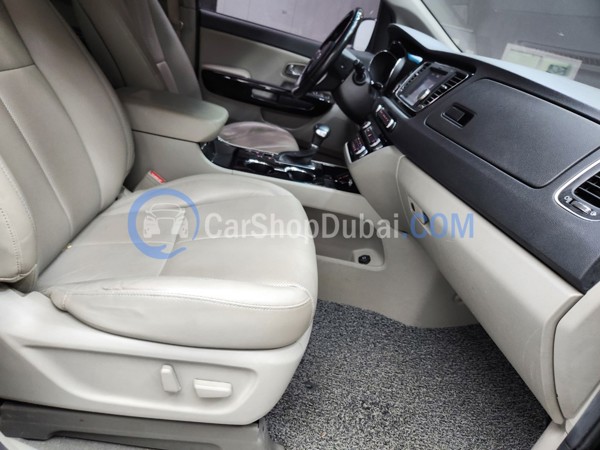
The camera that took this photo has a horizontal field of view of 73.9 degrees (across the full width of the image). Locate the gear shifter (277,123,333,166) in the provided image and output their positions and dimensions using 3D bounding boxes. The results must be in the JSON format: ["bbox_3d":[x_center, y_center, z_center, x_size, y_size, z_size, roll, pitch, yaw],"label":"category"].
[{"bbox_3d":[0.011,-0.265,1.264,0.150,0.138,0.075,9,26,-12],"label":"gear shifter"}]

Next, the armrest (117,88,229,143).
[{"bbox_3d":[-0.387,-0.323,1.143,0.360,0.075,0.235,9,26,-12],"label":"armrest"}]

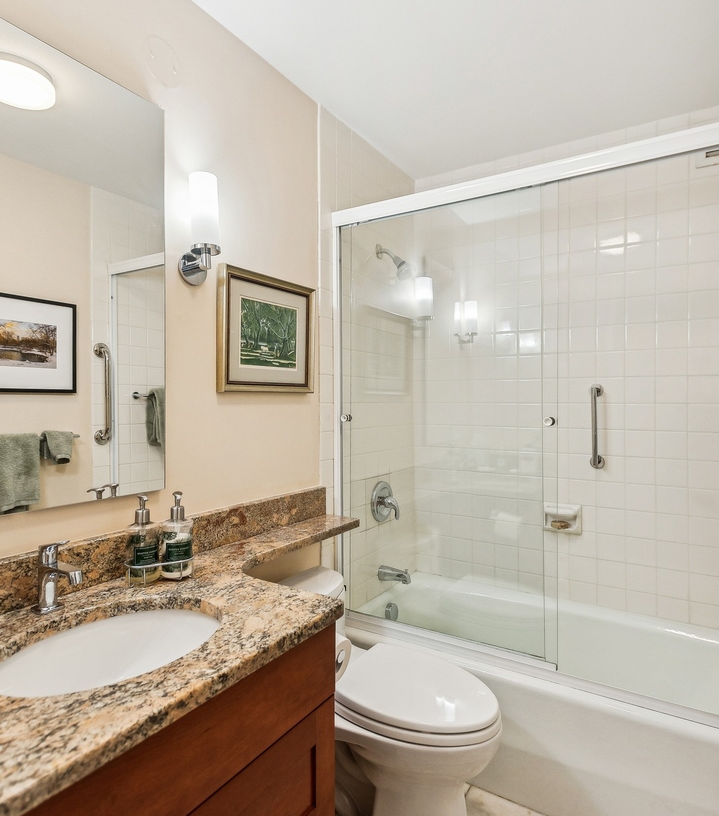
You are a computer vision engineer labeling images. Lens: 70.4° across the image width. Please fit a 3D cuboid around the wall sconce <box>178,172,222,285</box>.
[{"bbox_3d":[-0.423,-0.482,1.388,0.108,0.290,0.095,0,0,32],"label":"wall sconce"}]

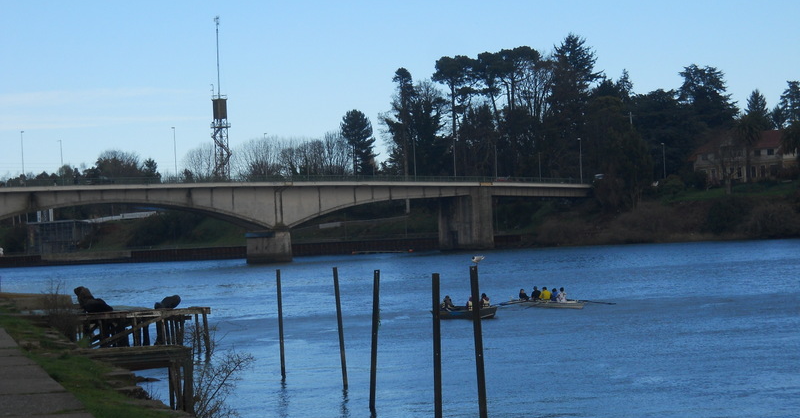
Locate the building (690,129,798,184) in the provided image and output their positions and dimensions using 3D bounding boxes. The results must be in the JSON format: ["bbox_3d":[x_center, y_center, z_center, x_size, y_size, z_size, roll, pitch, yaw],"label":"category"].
[{"bbox_3d":[66.810,-9.987,372.000,17.500,10.600,11.000,-3,-1,27],"label":"building"}]

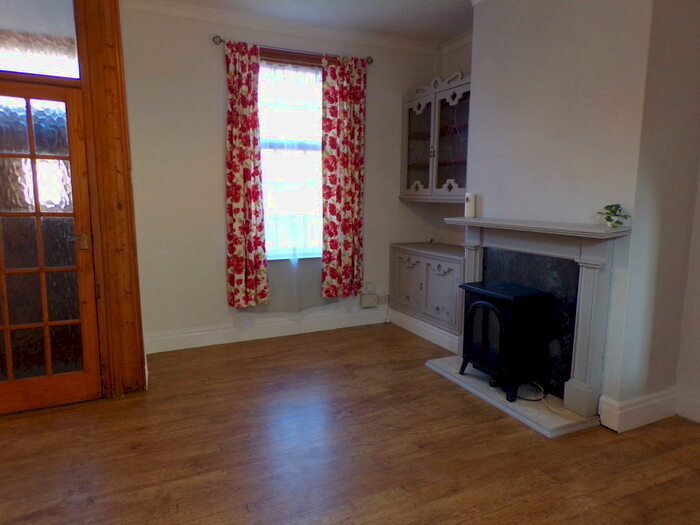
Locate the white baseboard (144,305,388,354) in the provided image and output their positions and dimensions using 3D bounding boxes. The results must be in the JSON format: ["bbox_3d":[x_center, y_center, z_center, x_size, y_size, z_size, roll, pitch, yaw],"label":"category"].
[{"bbox_3d":[-0.663,0.617,4.636,2.362,0.184,0.030,-4,9,-24],"label":"white baseboard"}]

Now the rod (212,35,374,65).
[{"bbox_3d":[-0.453,-1.860,4.278,1.484,0.086,0.091,-4,9,-24],"label":"rod"}]

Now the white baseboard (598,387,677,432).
[{"bbox_3d":[1.752,0.864,2.934,0.513,0.188,0.127,-4,9,-24],"label":"white baseboard"}]

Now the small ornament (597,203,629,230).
[{"bbox_3d":[1.432,-0.247,2.627,0.111,0.145,0.126,-4,9,-24],"label":"small ornament"}]

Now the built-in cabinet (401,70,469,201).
[{"bbox_3d":[0.955,-1.103,4.484,0.434,1.050,1.171,-4,9,-24],"label":"built-in cabinet"}]

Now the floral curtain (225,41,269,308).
[{"bbox_3d":[-0.911,-0.716,4.228,0.338,2.241,0.131,-4,9,-24],"label":"floral curtain"}]

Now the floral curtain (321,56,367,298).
[{"bbox_3d":[-0.065,-0.772,4.614,0.444,2.236,0.131,-4,9,-24],"label":"floral curtain"}]

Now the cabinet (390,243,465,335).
[{"bbox_3d":[0.914,0.211,4.647,0.538,0.654,1.171,-4,9,-24],"label":"cabinet"}]

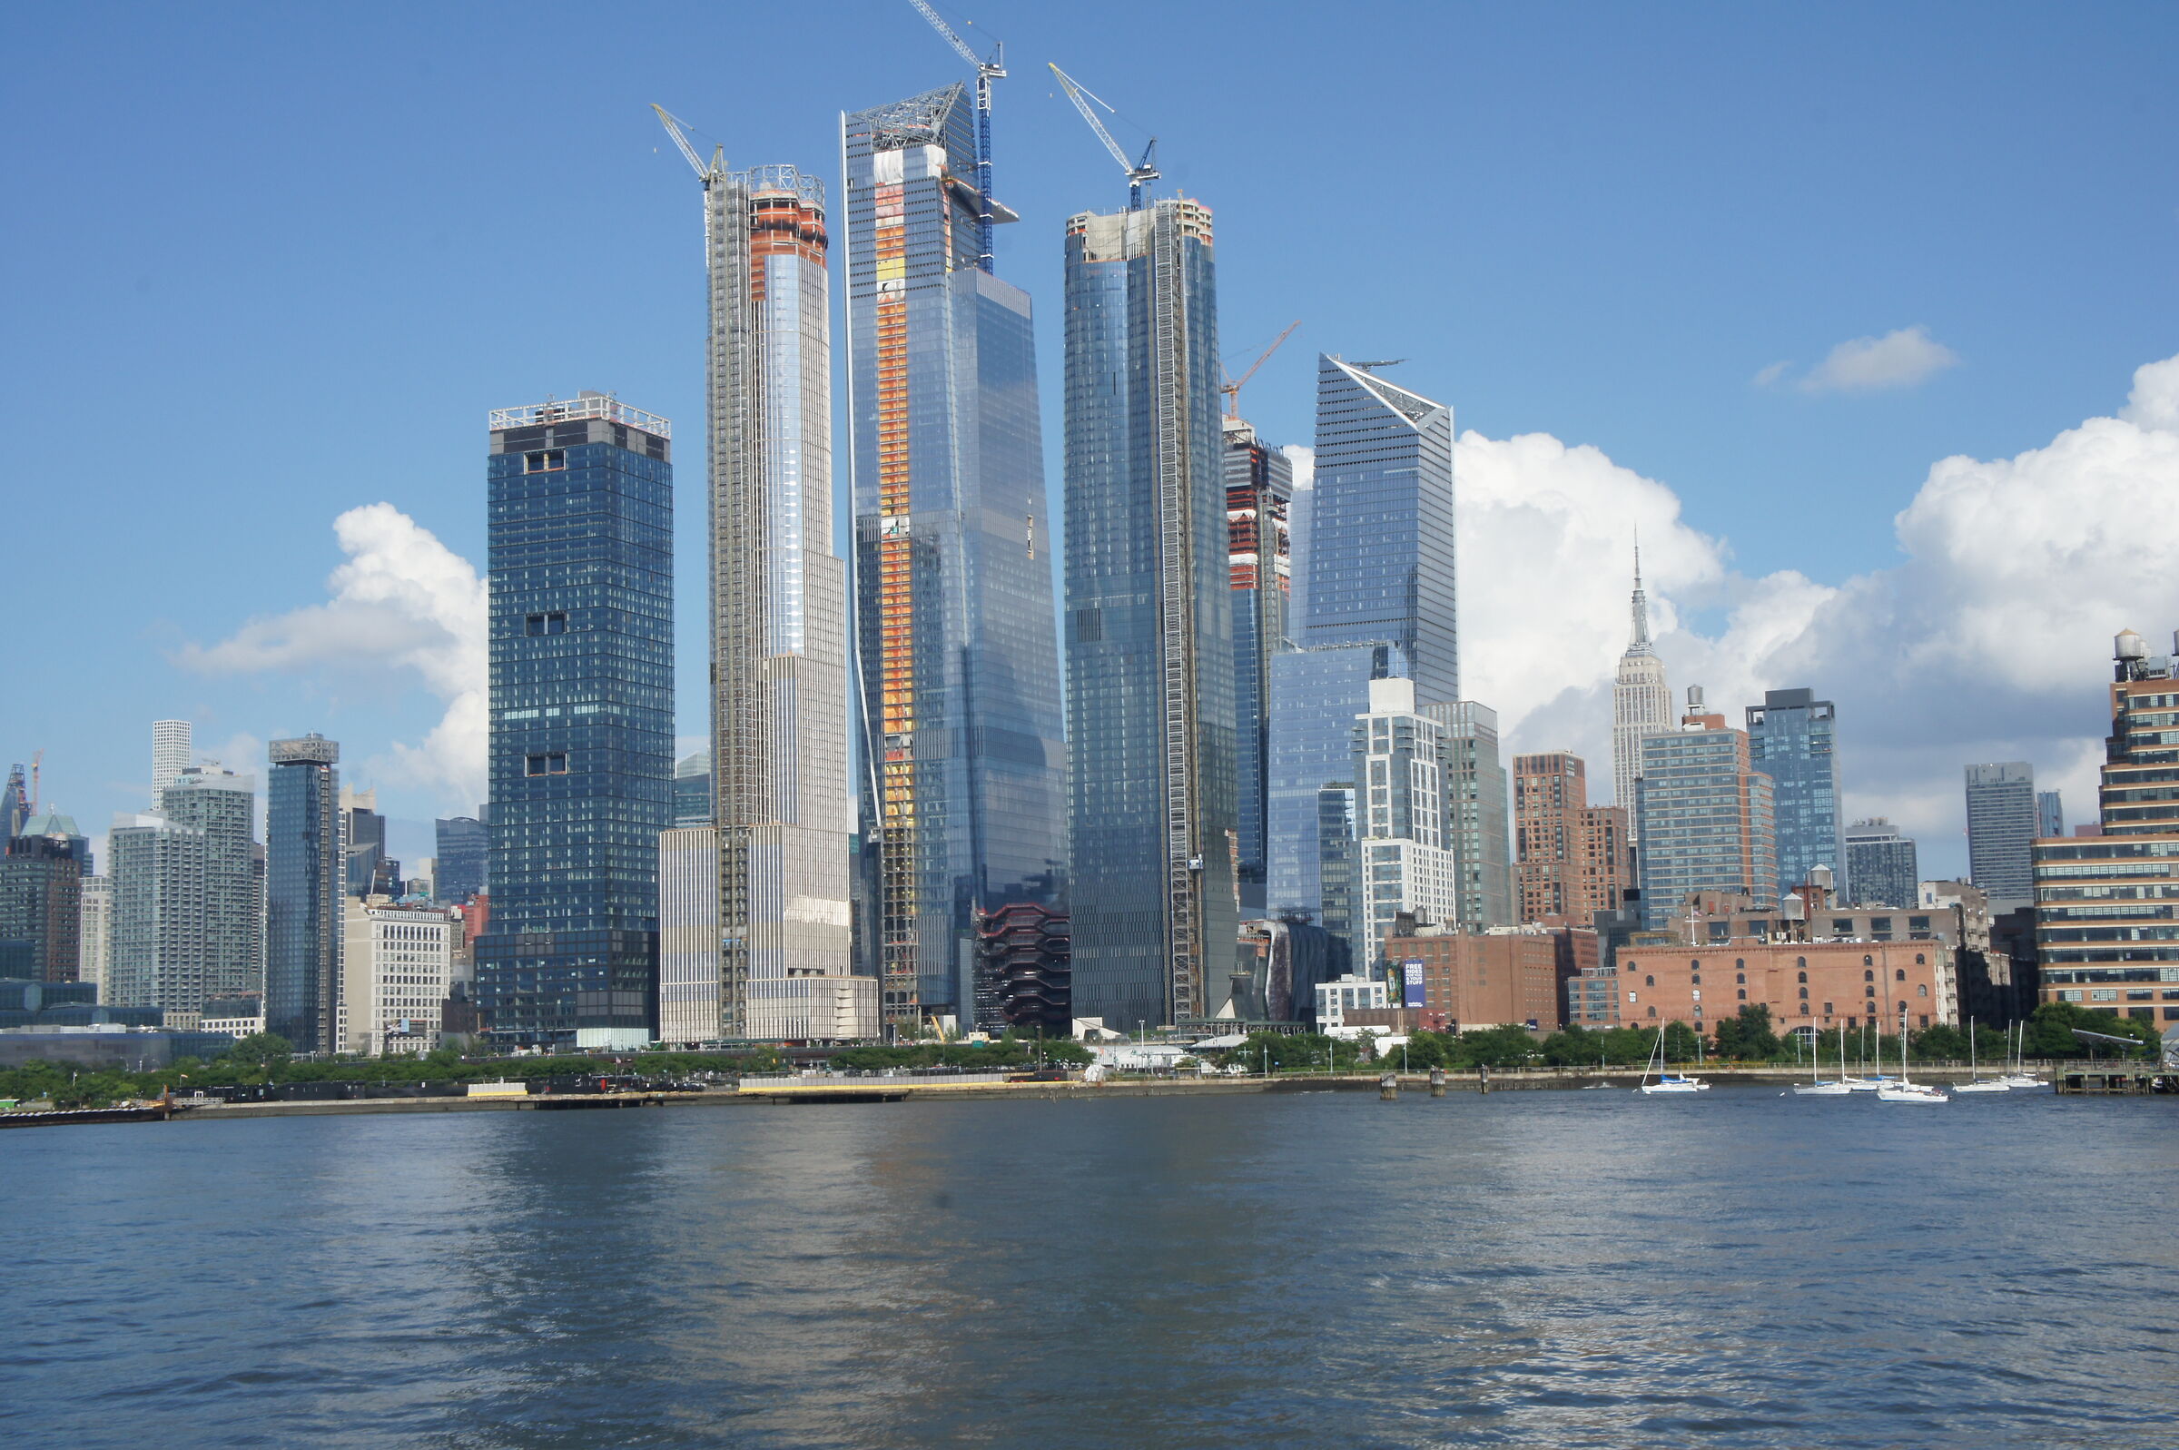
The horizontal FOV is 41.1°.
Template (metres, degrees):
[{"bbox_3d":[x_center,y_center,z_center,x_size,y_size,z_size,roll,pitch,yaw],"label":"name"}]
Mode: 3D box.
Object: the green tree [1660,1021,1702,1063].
[{"bbox_3d":[105.250,56.690,515.670,7.000,8.200,7.000,-4,-7,24],"label":"green tree"}]

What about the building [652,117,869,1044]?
[{"bbox_3d":[-114.980,-43.350,1007.650,56.000,318.000,46.000,-4,-7,25],"label":"building"}]

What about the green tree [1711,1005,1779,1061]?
[{"bbox_3d":[116.060,54.980,513.060,11.000,10.600,9.500,-4,-7,24],"label":"green tree"}]

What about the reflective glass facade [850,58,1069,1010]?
[{"bbox_3d":[-50.440,-56.620,1119.210,48.000,366.000,80.000,-4,-7,24],"label":"reflective glass facade"}]

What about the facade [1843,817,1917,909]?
[{"bbox_3d":[506.980,132.510,1858.830,40.000,143.500,26.000,-4,-7,24],"label":"facade"}]

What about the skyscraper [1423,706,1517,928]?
[{"bbox_3d":[129.810,52.440,988.200,19.000,118.000,37.000,-4,-7,25],"label":"skyscraper"}]

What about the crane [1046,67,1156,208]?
[{"bbox_3d":[5.690,-197.070,968.790,37.500,54.160,6.000,-4,-7,23],"label":"crane"}]

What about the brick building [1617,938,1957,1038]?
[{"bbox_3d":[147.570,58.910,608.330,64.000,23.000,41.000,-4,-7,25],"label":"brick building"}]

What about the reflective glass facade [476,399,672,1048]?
[{"bbox_3d":[-181.390,4.100,1031.970,57.000,232.000,43.000,-4,-7,25],"label":"reflective glass facade"}]

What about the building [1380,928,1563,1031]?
[{"bbox_3d":[117.740,83.060,887.810,39.000,38.000,52.000,-4,-7,25],"label":"building"}]

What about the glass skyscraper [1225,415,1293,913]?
[{"bbox_3d":[68.420,8.010,1383.750,52.000,298.000,48.000,-4,-7,24],"label":"glass skyscraper"}]

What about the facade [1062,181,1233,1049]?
[{"bbox_3d":[19.870,-32.640,945.360,43.000,279.000,34.000,-4,-7,25],"label":"facade"}]

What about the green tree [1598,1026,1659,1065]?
[{"bbox_3d":[97.090,57.730,519.350,9.500,7.300,8.000,-4,-7,24],"label":"green tree"}]

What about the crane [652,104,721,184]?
[{"bbox_3d":[-140.350,-202.150,1010.000,24.000,27.500,6.000,-1,-7,0],"label":"crane"}]

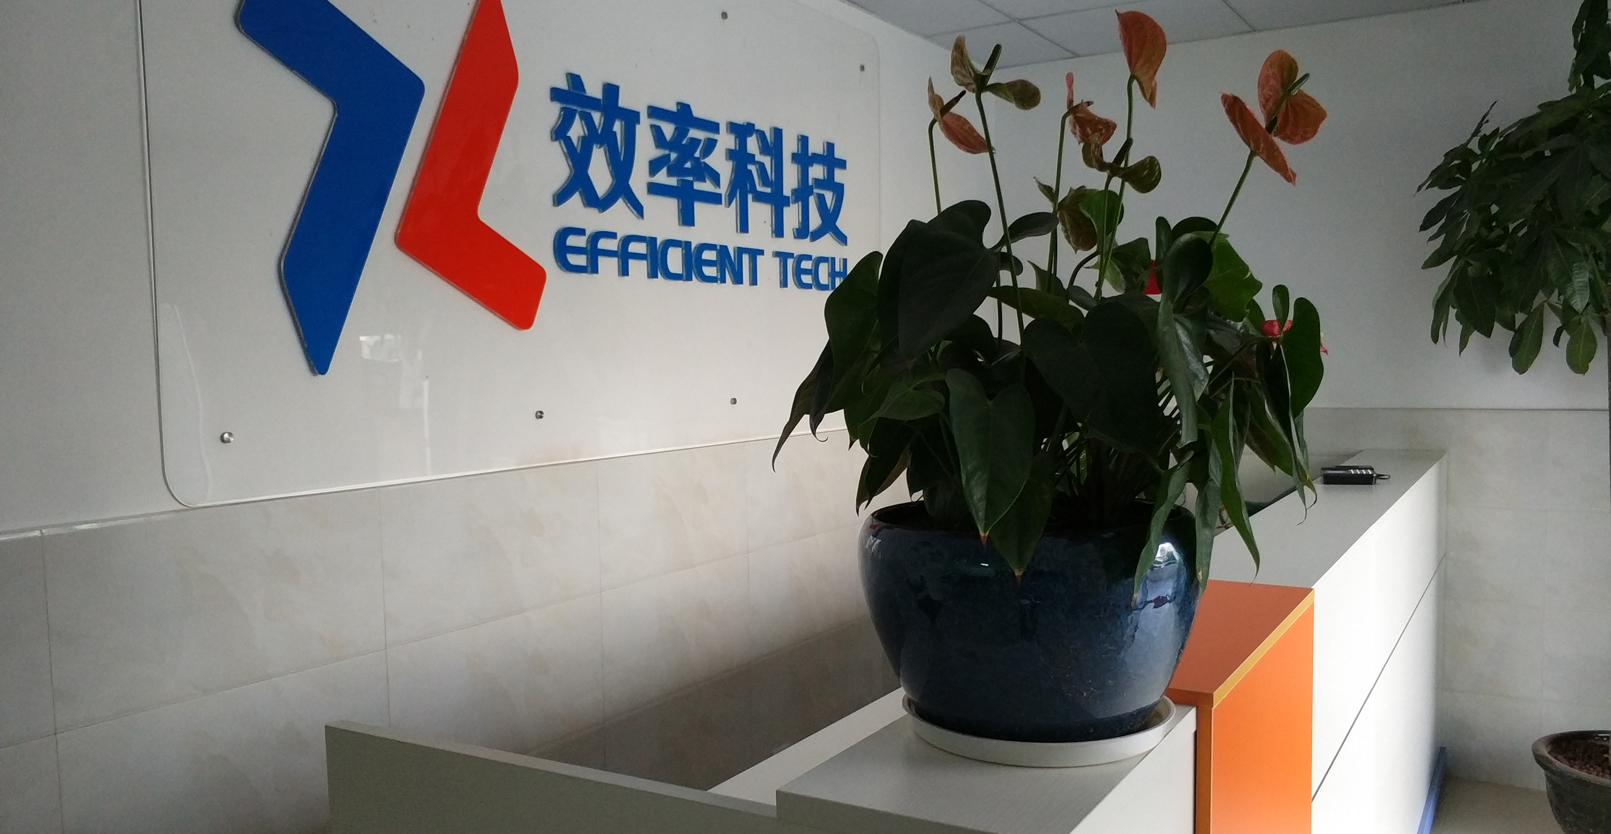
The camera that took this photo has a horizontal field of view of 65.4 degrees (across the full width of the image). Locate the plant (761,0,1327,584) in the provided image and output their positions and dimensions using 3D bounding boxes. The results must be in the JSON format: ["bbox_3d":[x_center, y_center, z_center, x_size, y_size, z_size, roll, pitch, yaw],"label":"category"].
[{"bbox_3d":[0.238,-0.111,1.210,0.520,0.550,0.460,-1,3,11],"label":"plant"}]

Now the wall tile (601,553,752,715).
[{"bbox_3d":[-0.307,0.525,3.079,0.012,0.299,0.597,1,4,32],"label":"wall tile"}]

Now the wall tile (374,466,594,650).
[{"bbox_3d":[-0.624,0.261,2.559,0.012,0.299,0.597,1,4,32],"label":"wall tile"}]

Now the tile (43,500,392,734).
[{"bbox_3d":[-0.931,0.294,2.052,0.011,0.294,0.592,1,4,32],"label":"tile"}]

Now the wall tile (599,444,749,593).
[{"bbox_3d":[-0.313,0.228,3.062,0.012,0.299,0.597,1,4,32],"label":"wall tile"}]

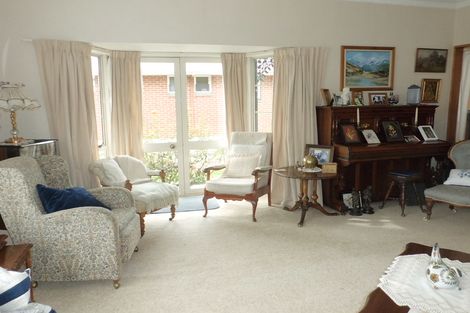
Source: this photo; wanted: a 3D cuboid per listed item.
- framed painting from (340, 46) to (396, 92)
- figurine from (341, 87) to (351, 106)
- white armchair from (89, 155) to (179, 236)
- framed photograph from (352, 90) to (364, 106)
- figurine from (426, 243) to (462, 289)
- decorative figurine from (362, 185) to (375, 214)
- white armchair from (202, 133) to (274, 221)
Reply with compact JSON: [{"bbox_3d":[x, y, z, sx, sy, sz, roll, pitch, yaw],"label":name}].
[{"bbox_3d":[1.769,-1.154,4.493,0.823,0.556,0.039,-3,9,-15],"label":"framed painting"},{"bbox_3d":[1.393,-0.753,4.258,0.108,0.236,0.099,-3,9,-15],"label":"figurine"},{"bbox_3d":[-1.137,0.420,3.818,0.740,0.730,0.620,4,11,24],"label":"white armchair"},{"bbox_3d":[1.555,-0.736,4.306,0.153,0.197,0.039,-4,-3,-21],"label":"framed photograph"},{"bbox_3d":[0.968,0.486,1.561,0.172,0.195,0.113,-5,9,-25],"label":"figurine"},{"bbox_3d":[1.601,0.503,4.037,0.133,0.314,0.128,-3,9,-15],"label":"decorative figurine"},{"bbox_3d":[0.068,0.203,4.150,0.670,0.936,0.788,2,9,22],"label":"white armchair"}]

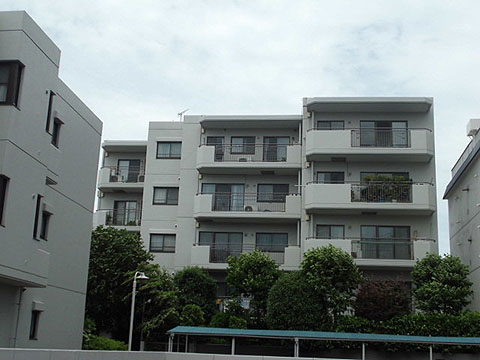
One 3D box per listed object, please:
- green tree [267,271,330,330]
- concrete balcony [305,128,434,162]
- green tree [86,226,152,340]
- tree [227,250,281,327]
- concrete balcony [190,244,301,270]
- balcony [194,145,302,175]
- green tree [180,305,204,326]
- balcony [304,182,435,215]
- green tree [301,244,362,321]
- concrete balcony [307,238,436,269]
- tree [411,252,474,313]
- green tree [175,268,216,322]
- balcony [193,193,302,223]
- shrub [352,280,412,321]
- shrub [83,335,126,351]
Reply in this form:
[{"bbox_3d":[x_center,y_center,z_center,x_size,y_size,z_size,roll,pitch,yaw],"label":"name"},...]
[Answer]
[{"bbox_3d":[2.447,5.059,29.070,2.674,2.528,2.540,1,-14,6],"label":"green tree"},{"bbox_3d":[6.563,-1.756,35.429,6.300,1.360,1.400,1,-14,6],"label":"concrete balcony"},{"bbox_3d":[-5.182,4.329,29.069,3.093,4.827,2.938,1,-14,6],"label":"green tree"},{"bbox_3d":[0.627,5.031,31.455,2.410,3.690,2.340,1,-14,6],"label":"tree"},{"bbox_3d":[0.349,4.287,37.778,5.850,1.360,1.400,1,-14,6],"label":"concrete balcony"},{"bbox_3d":[0.551,-1.139,39.169,5.850,1.410,1.400,1,-14,6],"label":"balcony"},{"bbox_3d":[-1.877,5.371,27.391,0.960,0.892,0.912,1,-14,6],"label":"green tree"},{"bbox_3d":[6.459,0.988,34.726,6.300,1.390,1.400,1,-14,6],"label":"balcony"},{"bbox_3d":[4.050,4.758,30.739,2.730,3.830,2.590,1,-14,6],"label":"green tree"},{"bbox_3d":[6.356,3.679,34.036,6.300,1.370,1.400,1,-14,6],"label":"concrete balcony"},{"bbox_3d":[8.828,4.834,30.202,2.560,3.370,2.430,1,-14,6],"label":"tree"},{"bbox_3d":[-1.952,5.112,30.377,1.863,2.643,1.770,1,-14,6],"label":"green tree"},{"bbox_3d":[0.449,1.591,38.469,5.850,1.390,1.400,1,-14,6],"label":"balcony"},{"bbox_3d":[6.312,5.465,30.726,2.440,2.010,2.080,1,-14,6],"label":"shrub"},{"bbox_3d":[-5.193,6.453,25.897,1.890,1.340,1.510,1,-14,6],"label":"shrub"}]

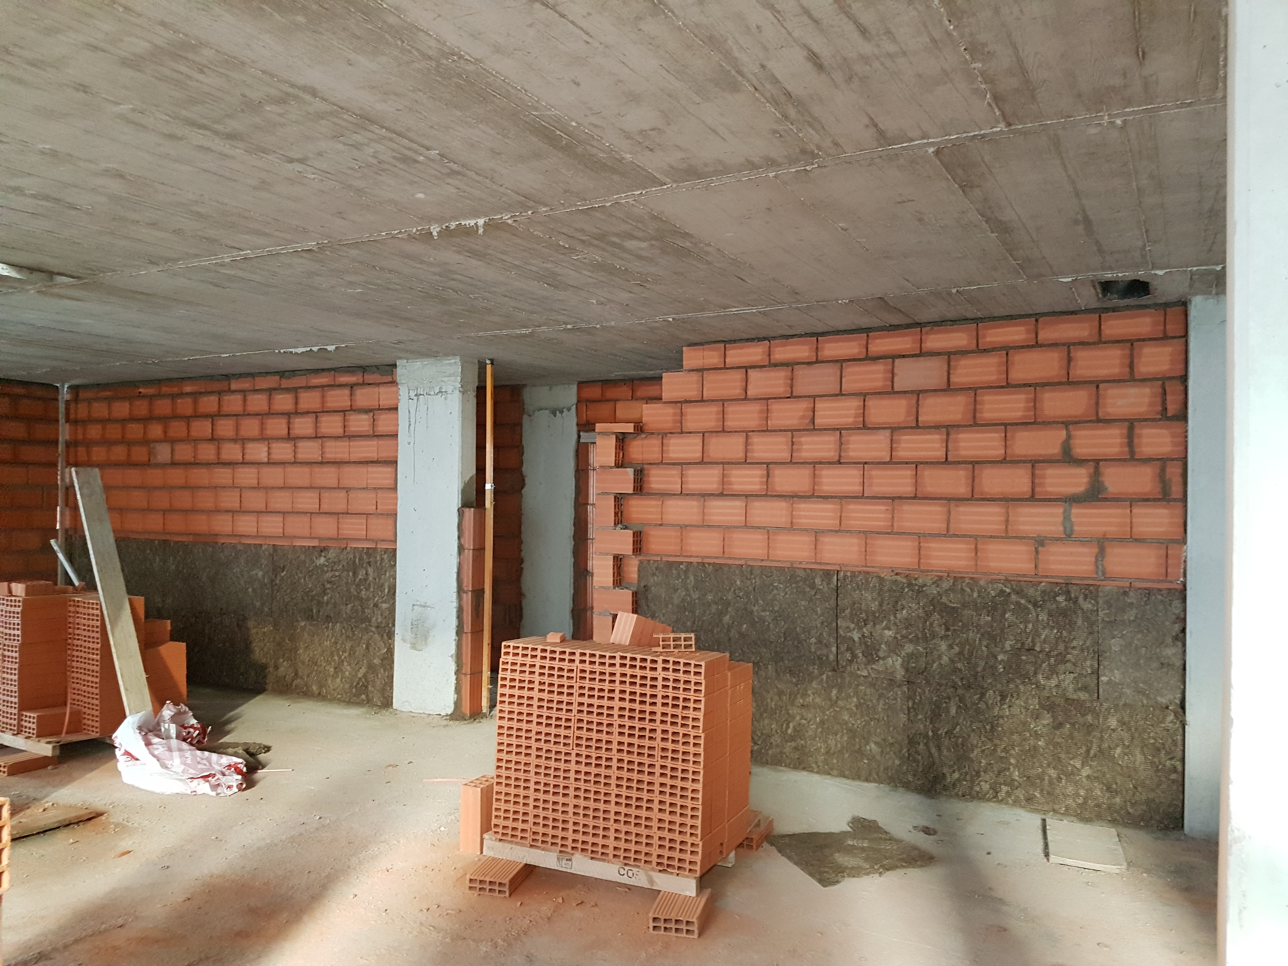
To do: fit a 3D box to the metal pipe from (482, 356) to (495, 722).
[{"bbox_3d":[-1.167,0.407,7.247,0.055,2.654,0.055,0,0,28],"label":"metal pipe"}]

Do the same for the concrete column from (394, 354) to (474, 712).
[{"bbox_3d":[-1.576,0.404,7.314,0.575,2.654,0.220,0,0,28],"label":"concrete column"}]

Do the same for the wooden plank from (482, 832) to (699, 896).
[{"bbox_3d":[-0.240,1.616,4.105,1.008,0.075,0.050,0,0,24],"label":"wooden plank"}]

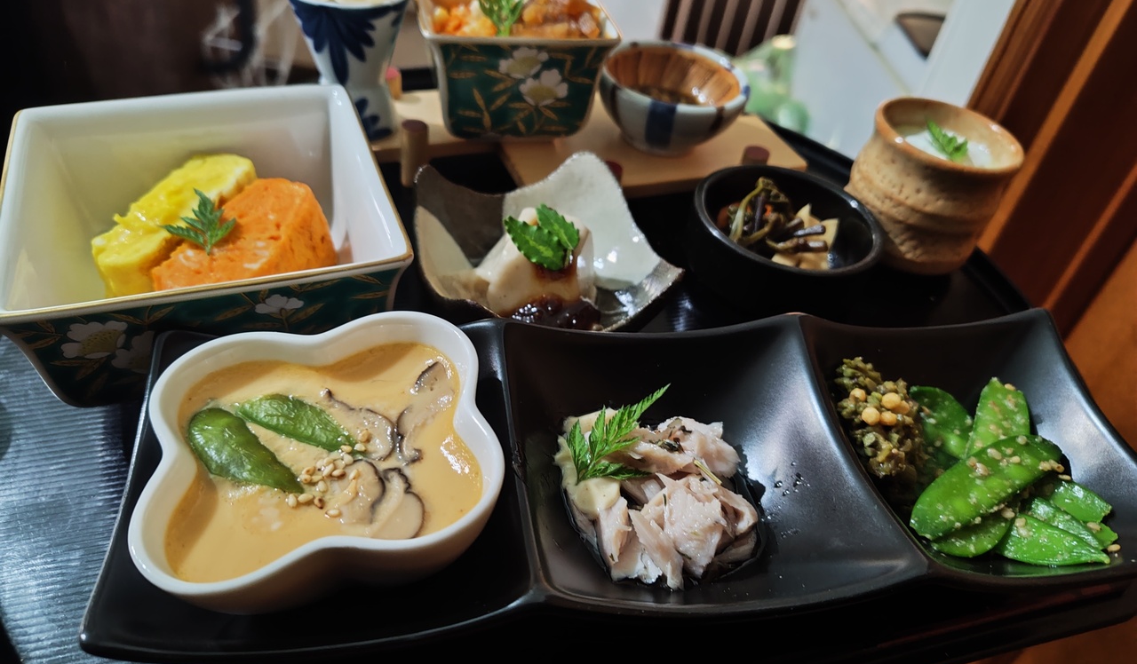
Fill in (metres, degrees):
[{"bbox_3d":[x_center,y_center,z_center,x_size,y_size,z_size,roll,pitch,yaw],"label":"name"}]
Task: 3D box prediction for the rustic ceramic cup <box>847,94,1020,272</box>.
[{"bbox_3d":[0.173,-0.072,0.369,0.070,0.056,0.070,5,43,-5],"label":"rustic ceramic cup"}]

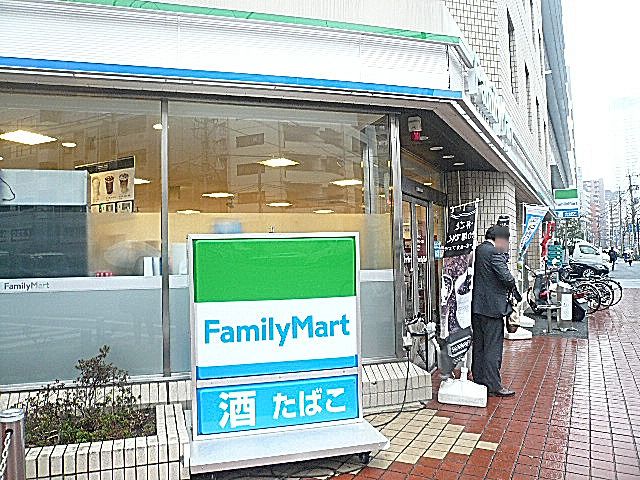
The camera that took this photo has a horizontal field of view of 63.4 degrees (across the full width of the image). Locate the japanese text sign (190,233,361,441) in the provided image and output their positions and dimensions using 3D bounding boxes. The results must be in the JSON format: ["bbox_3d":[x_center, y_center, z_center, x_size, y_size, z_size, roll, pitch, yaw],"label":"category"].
[{"bbox_3d":[-0.321,0.693,3.971,1.300,1.460,0.180,-1,-1,-17],"label":"japanese text sign"}]

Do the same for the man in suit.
[{"bbox_3d":[1.763,0.699,5.295,0.420,1.720,0.480,-1,-1,-15],"label":"man in suit"}]

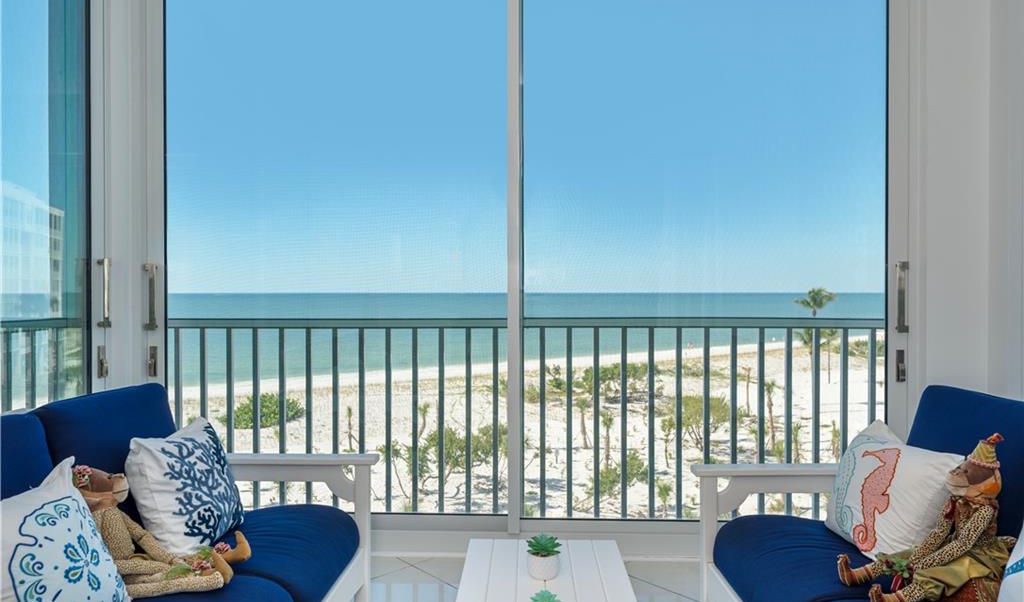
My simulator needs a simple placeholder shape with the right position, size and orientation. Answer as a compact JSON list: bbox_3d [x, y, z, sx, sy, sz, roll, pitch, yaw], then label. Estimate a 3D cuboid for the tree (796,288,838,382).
[{"bbox_3d":[33.466,3.572,75.000,4.600,10.300,4.600,0,1,0],"label":"tree"}]

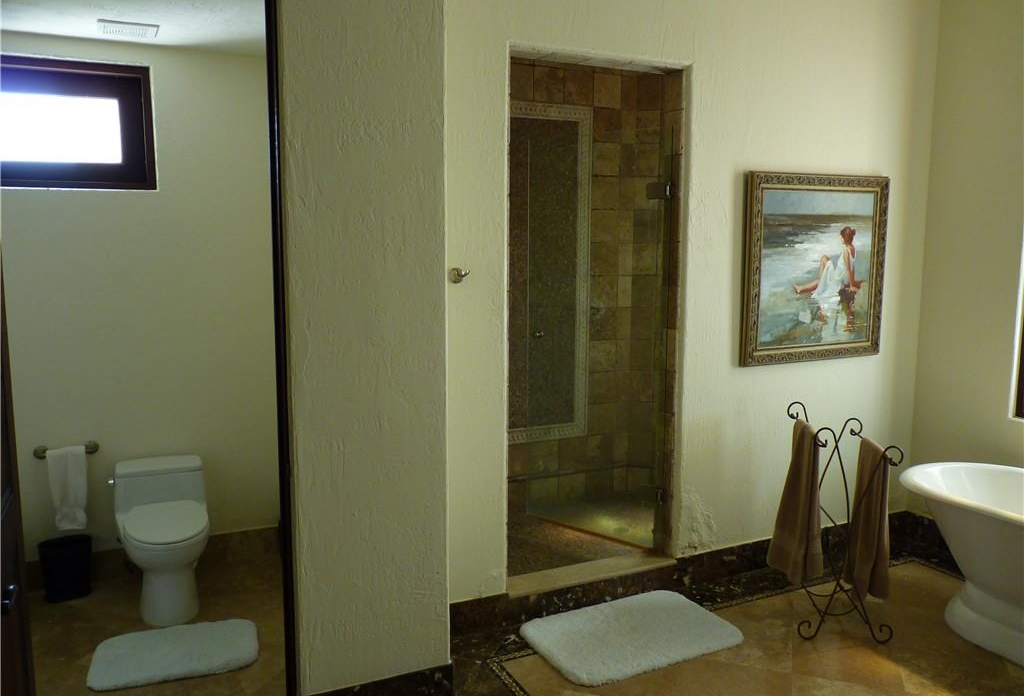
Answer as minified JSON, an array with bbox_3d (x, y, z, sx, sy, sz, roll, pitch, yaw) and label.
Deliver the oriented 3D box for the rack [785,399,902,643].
[{"bbox_3d":[1.429,0.745,3.553,0.383,0.926,0.533,1,7,7],"label":"rack"}]

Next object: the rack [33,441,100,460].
[{"bbox_3d":[-2.110,0.485,3.778,0.276,0.058,0.075,-3,8,-26],"label":"rack"}]

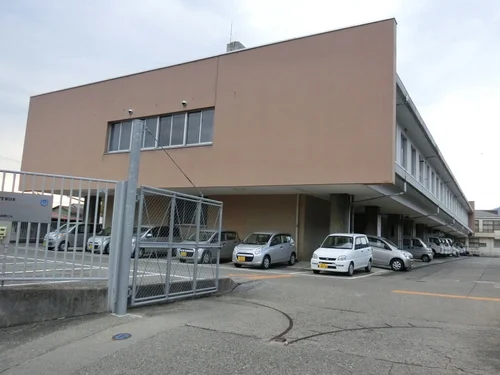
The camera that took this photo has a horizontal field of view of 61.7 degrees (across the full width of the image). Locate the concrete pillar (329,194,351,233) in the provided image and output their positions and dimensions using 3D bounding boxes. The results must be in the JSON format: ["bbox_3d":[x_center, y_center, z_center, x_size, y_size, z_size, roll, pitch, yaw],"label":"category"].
[{"bbox_3d":[4.220,2.076,19.925,0.700,3.467,0.700,-1,-8,30],"label":"concrete pillar"}]

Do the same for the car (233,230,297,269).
[{"bbox_3d":[0.657,2.708,18.305,1.475,1.520,3.395,-2,-8,33],"label":"car"}]

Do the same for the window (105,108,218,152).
[{"bbox_3d":[-4.902,-2.865,21.915,7.391,1.903,0.180,-1,-8,30],"label":"window"}]

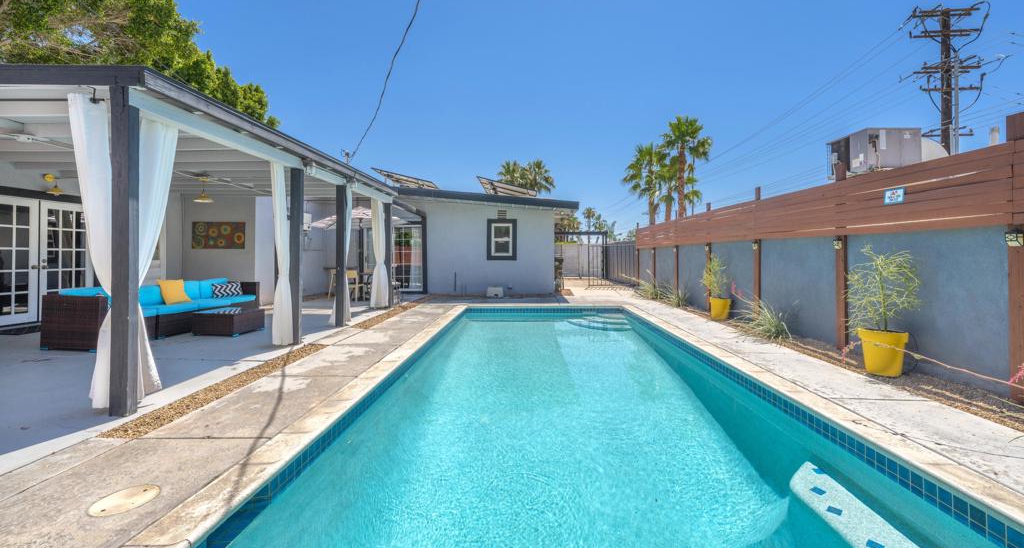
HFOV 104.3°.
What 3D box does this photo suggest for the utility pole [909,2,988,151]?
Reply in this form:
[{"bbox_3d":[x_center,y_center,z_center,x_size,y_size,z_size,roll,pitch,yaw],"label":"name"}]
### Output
[{"bbox_3d":[21.700,-6.600,20.000,3.400,13.600,1.100,0,2,2],"label":"utility pole"}]

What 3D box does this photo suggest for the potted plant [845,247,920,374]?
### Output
[{"bbox_3d":[3.770,0.360,4.080,0.560,1.270,0.560,0,2,2],"label":"potted plant"}]

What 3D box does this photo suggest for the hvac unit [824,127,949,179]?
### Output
[{"bbox_3d":[9.200,-2.960,9.950,1.800,0.950,1.250,0,2,2],"label":"hvac unit"}]

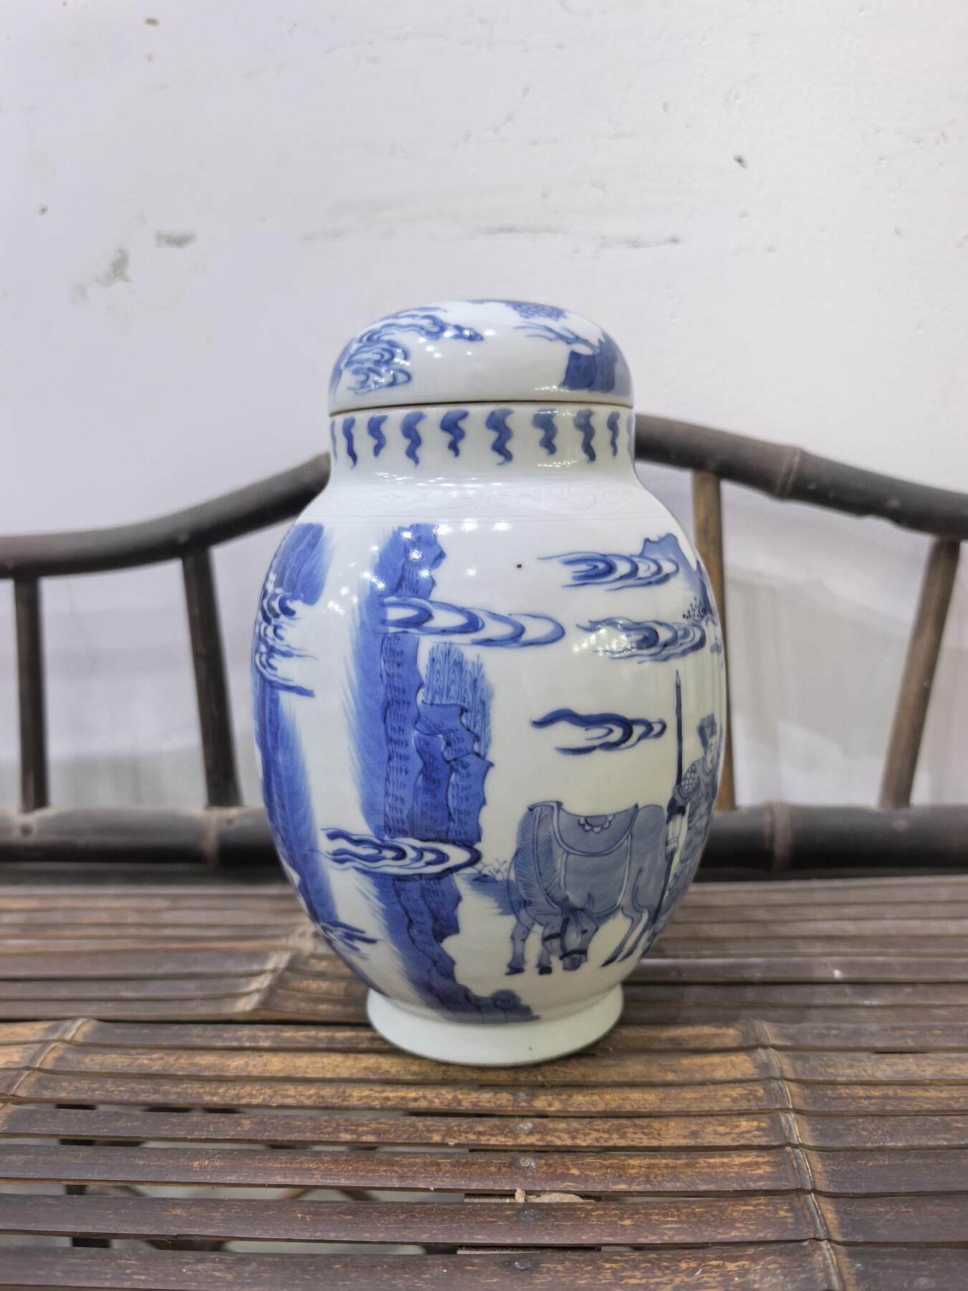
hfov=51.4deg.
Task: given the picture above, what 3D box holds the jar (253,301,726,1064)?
[{"bbox_3d":[0.002,0.011,0.425,0.195,0.294,0.195,-2,8,0],"label":"jar"}]

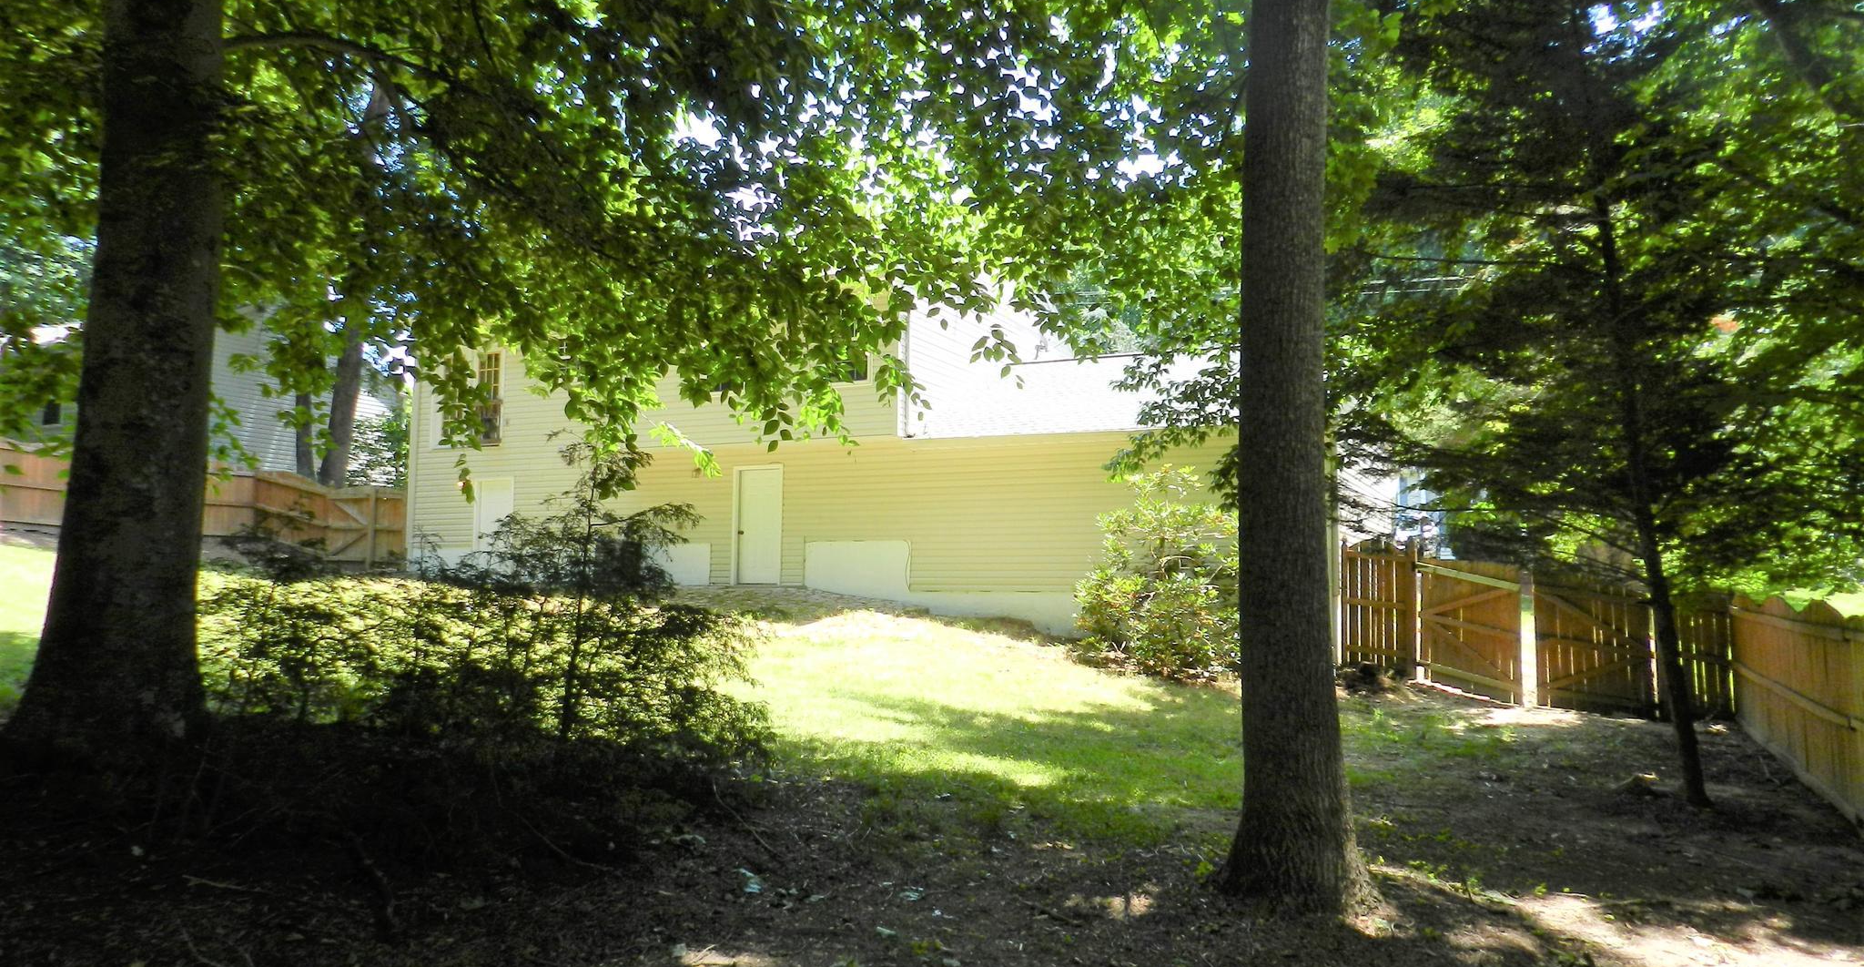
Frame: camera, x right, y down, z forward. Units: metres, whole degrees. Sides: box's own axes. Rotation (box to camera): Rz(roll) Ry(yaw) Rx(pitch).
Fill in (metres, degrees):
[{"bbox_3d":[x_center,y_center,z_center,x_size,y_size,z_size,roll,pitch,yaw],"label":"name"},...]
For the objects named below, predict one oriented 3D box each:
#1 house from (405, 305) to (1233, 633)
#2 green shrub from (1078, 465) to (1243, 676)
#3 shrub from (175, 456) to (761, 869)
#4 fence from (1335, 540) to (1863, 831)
[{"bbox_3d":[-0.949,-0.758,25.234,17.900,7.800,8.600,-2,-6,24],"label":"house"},{"bbox_3d":[3.358,1.123,17.433,2.750,2.950,2.300,1,-5,0],"label":"green shrub"},{"bbox_3d":[-2.233,0.763,6.141,2.650,1.900,1.900,3,-6,-20],"label":"shrub"},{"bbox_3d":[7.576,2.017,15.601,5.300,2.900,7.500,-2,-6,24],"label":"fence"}]

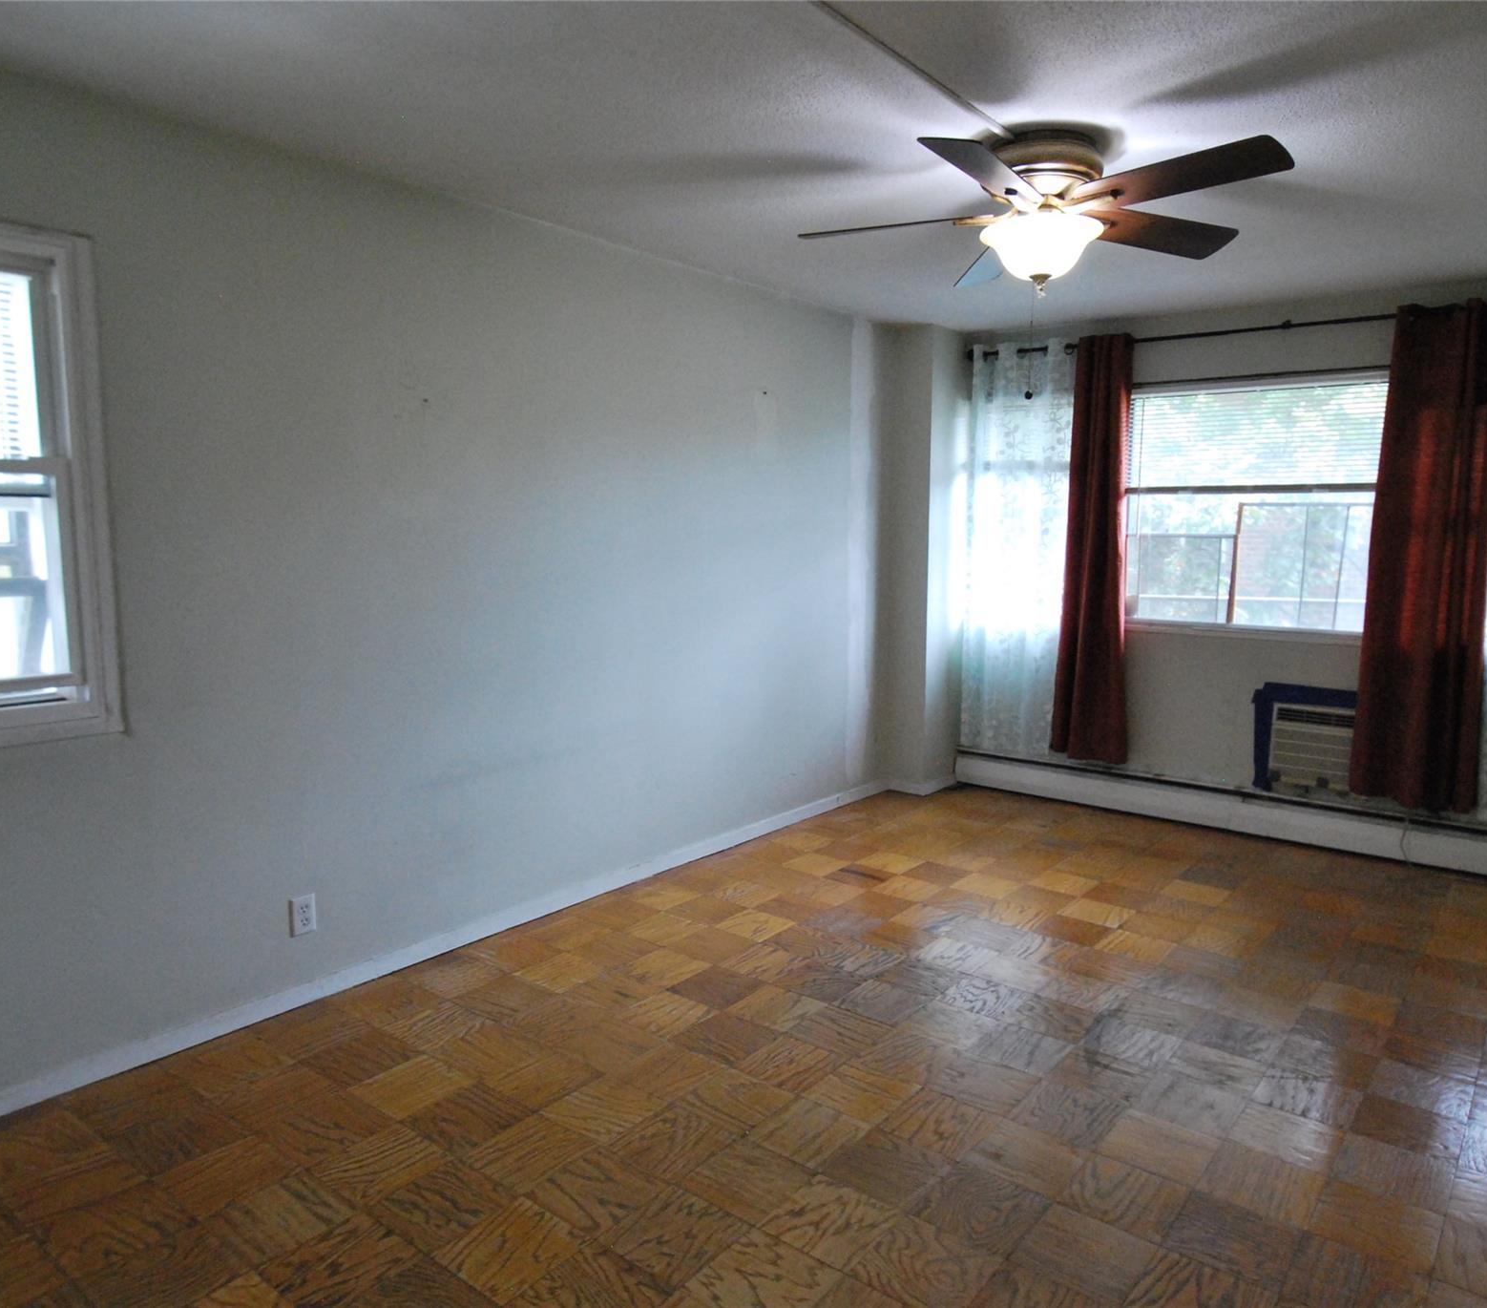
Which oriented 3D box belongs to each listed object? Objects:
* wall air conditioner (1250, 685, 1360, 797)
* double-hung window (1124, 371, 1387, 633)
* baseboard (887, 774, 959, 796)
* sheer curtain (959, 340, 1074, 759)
[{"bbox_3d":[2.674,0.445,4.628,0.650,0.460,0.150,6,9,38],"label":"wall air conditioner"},{"bbox_3d":[2.321,-0.676,4.768,1.110,1.190,0.100,6,9,38],"label":"double-hung window"},{"bbox_3d":[0.981,0.702,5.664,0.225,0.065,0.369,6,9,38],"label":"baseboard"},{"bbox_3d":[1.418,-0.527,5.392,0.570,2.145,0.090,6,9,38],"label":"sheer curtain"}]

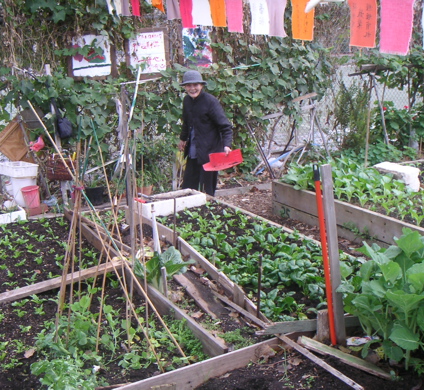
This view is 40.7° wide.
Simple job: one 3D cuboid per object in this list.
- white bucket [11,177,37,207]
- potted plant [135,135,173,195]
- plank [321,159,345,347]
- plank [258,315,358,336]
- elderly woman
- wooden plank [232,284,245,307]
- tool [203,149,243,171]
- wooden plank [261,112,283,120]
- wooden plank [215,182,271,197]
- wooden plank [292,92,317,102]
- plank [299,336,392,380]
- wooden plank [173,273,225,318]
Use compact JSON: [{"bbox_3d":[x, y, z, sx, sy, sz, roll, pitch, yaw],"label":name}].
[{"bbox_3d":[-2.097,-0.044,6.350,0.290,0.360,0.290,-1,13,-6],"label":"white bucket"},{"bbox_3d":[-0.673,-0.294,6.665,0.410,0.710,0.400,-2,14,0],"label":"potted plant"},{"bbox_3d":[0.630,0.326,2.955,0.048,0.985,0.045,-10,14,-11],"label":"plank"},{"bbox_3d":[0.504,0.674,2.950,0.580,0.062,0.030,-2,13,-10],"label":"plank"},{"bbox_3d":[-0.089,-0.578,6.000,0.520,1.480,0.420,6,14,25],"label":"elderly woman"},{"bbox_3d":[0.178,0.648,3.645,0.027,0.110,0.140,-8,15,-23],"label":"wooden plank"},{"bbox_3d":[0.107,-0.356,5.800,0.380,0.200,0.170,-5,13,18],"label":"tool"},{"bbox_3d":[0.778,-1.024,7.400,0.320,0.045,0.030,-17,18,-21],"label":"wooden plank"},{"bbox_3d":[0.376,-0.068,6.825,0.780,0.085,0.040,-7,15,-18],"label":"wooden plank"},{"bbox_3d":[1.199,-1.260,7.400,0.360,0.045,0.030,-19,19,-21],"label":"wooden plank"},{"bbox_3d":[0.647,0.805,2.815,0.494,0.030,0.080,14,18,39],"label":"plank"},{"bbox_3d":[-0.087,0.659,3.829,0.130,0.030,0.760,-8,15,-21],"label":"wooden plank"}]

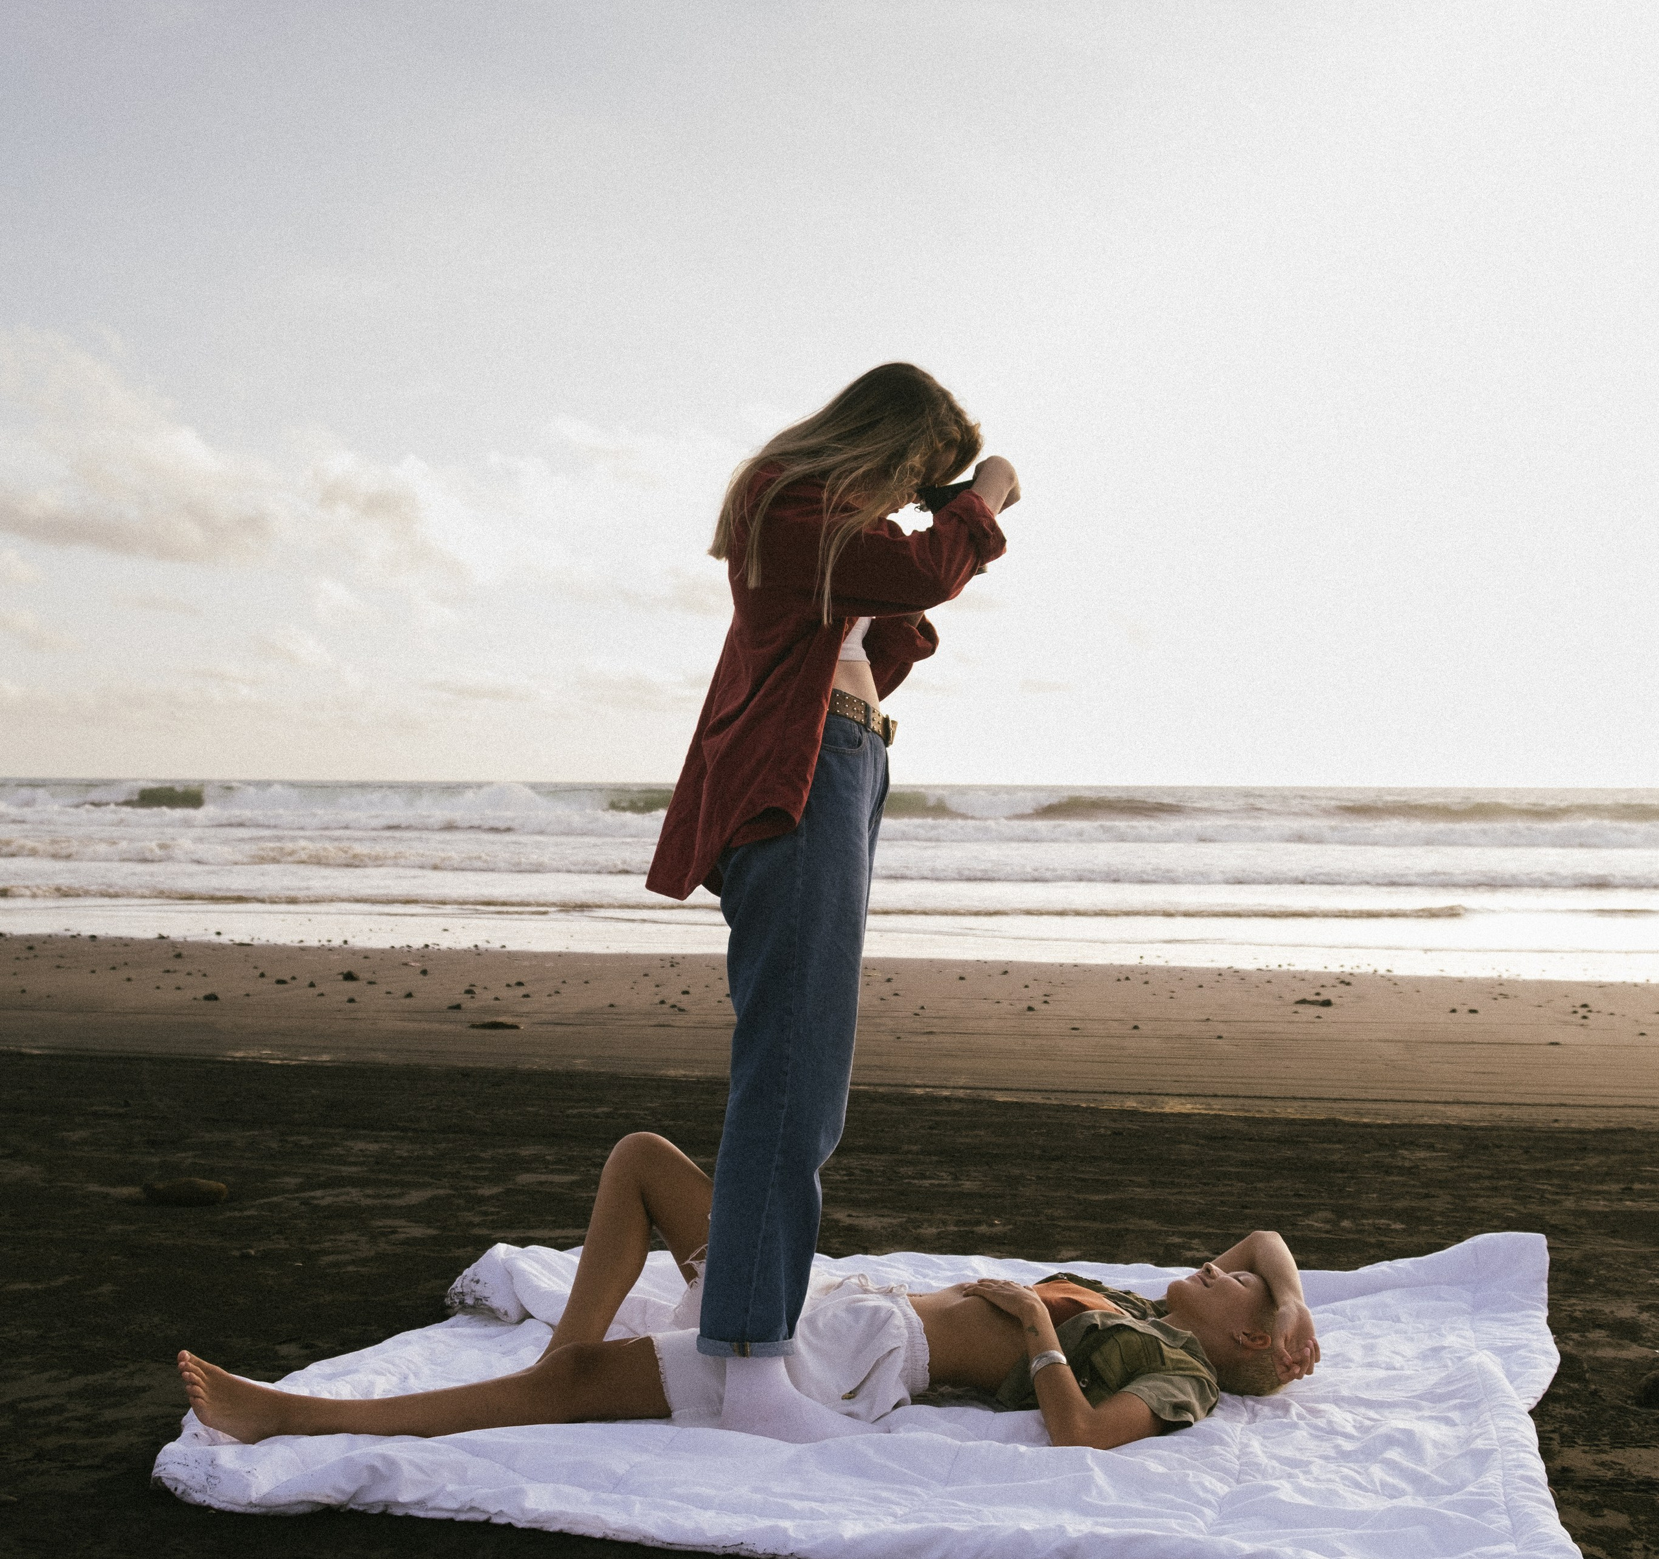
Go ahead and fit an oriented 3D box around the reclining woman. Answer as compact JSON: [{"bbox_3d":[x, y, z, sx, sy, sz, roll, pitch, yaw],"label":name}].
[{"bbox_3d":[-0.090,0.775,3.130,1.740,0.380,0.560,0,0,-5],"label":"reclining woman"}]

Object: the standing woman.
[{"bbox_3d":[0.006,0.155,3.130,0.580,1.620,0.500,0,0,4],"label":"standing woman"}]

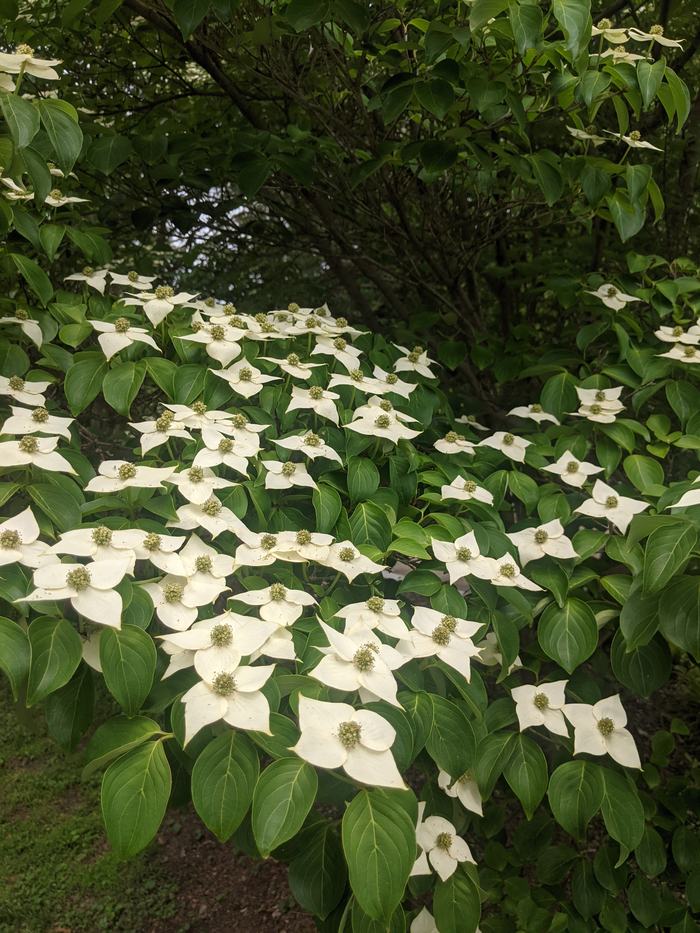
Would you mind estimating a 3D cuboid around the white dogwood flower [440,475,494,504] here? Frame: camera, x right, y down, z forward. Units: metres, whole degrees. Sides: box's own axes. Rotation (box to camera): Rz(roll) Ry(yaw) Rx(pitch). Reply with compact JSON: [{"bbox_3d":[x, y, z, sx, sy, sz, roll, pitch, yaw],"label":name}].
[{"bbox_3d":[0.168,0.033,1.060,0.074,0.026,0.072,0,28,0],"label":"white dogwood flower"}]

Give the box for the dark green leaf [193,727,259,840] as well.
[{"bbox_3d":[-0.102,0.262,0.600,0.051,0.087,0.020,0,-8,0],"label":"dark green leaf"}]

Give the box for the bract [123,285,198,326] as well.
[{"bbox_3d":[-0.239,-0.203,0.920,0.090,0.034,0.080,0,28,0],"label":"bract"}]

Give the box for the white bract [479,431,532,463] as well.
[{"bbox_3d":[0.251,-0.033,1.190,0.080,0.027,0.072,0,35,0],"label":"white bract"}]

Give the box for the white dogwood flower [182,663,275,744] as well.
[{"bbox_3d":[-0.093,0.182,0.560,0.077,0.030,0.077,-6,30,3],"label":"white dogwood flower"}]

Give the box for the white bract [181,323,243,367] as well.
[{"bbox_3d":[-0.166,-0.146,0.870,0.080,0.033,0.075,0,30,0],"label":"white bract"}]

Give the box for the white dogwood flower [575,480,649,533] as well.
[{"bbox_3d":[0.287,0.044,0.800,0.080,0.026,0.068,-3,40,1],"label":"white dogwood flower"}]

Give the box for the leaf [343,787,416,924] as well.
[{"bbox_3d":[0.022,0.302,0.570,0.055,0.094,0.020,0,-17,0],"label":"leaf"}]

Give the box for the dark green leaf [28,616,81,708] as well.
[{"bbox_3d":[-0.253,0.166,0.620,0.042,0.080,0.020,19,-15,-1],"label":"dark green leaf"}]

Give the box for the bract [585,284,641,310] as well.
[{"bbox_3d":[0.455,-0.293,1.260,0.082,0.025,0.070,0,40,0],"label":"bract"}]

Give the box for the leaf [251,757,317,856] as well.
[{"bbox_3d":[-0.050,0.258,0.550,0.046,0.080,0.018,19,-14,2],"label":"leaf"}]

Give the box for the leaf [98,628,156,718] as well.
[{"bbox_3d":[-0.186,0.171,0.610,0.047,0.080,0.018,-9,-13,-5],"label":"leaf"}]

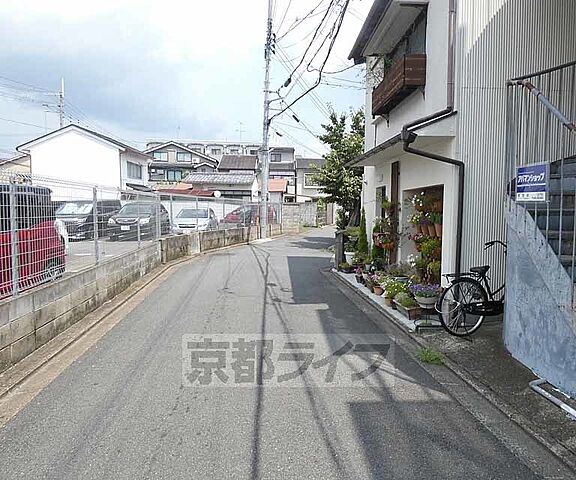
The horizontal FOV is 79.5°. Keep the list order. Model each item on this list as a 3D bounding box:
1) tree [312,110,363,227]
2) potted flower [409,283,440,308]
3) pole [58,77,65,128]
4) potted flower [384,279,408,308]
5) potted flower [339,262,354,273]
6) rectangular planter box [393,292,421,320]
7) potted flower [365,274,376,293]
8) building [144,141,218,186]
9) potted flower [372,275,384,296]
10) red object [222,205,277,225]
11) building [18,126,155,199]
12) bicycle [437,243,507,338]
[{"bbox_3d":[2.283,-2.322,13.300,2.900,5.200,2.900,0,4,-4],"label":"tree"},{"bbox_3d":[1.733,0.705,4.400,0.380,0.290,0.380,0,4,0],"label":"potted flower"},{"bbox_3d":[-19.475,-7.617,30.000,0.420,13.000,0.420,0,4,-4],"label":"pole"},{"bbox_3d":[1.768,0.880,5.700,0.350,0.450,0.350,0,4,-4],"label":"potted flower"},{"bbox_3d":[1.426,0.670,8.450,0.390,0.210,0.340,0,4,0],"label":"potted flower"},{"bbox_3d":[1.751,0.967,5.080,0.240,0.280,0.560,0,4,-4],"label":"rectangular planter box"},{"bbox_3d":[1.580,0.828,6.600,0.230,0.330,0.230,0,4,-4],"label":"potted flower"},{"bbox_3d":[-14.600,-7.387,46.605,10.800,9.600,8.500,0,4,0],"label":"building"},{"bbox_3d":[1.580,0.794,6.050,0.220,0.360,0.220,0,4,0],"label":"potted flower"},{"bbox_3d":[-2.564,-1.493,22.500,3.750,1.550,1.650,0,4,-6],"label":"red object"},{"bbox_3d":[-15.200,-4.496,26.255,7.500,7.400,4.600,0,4,0],"label":"building"},{"bbox_3d":[2.582,0.574,4.209,1.760,1.070,0.560,-1,4,-16],"label":"bicycle"}]

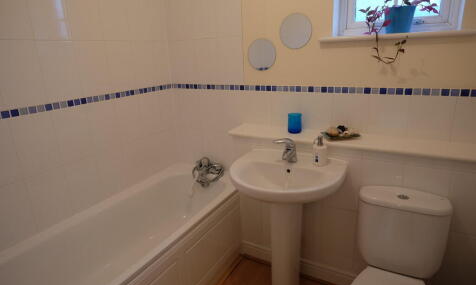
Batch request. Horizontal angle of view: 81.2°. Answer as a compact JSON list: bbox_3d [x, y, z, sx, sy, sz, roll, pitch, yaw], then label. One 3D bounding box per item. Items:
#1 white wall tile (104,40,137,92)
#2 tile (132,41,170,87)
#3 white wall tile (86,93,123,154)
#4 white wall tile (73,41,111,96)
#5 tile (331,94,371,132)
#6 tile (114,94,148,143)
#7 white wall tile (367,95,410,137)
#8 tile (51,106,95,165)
[{"bbox_3d":[-0.778,-0.502,1.840,0.010,0.320,0.200,7,20,28],"label":"white wall tile"},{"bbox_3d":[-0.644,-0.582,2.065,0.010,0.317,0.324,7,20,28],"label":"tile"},{"bbox_3d":[-0.857,-0.106,1.784,0.010,0.316,0.195,7,20,28],"label":"white wall tile"},{"bbox_3d":[-0.873,-0.446,1.673,0.010,0.317,0.198,7,20,28],"label":"white wall tile"},{"bbox_3d":[0.671,-0.173,1.665,0.200,0.231,0.010,7,20,28],"label":"tile"},{"bbox_3d":[-0.759,-0.167,1.952,0.010,0.311,0.204,7,20,28],"label":"tile"},{"bbox_3d":[0.848,-0.151,1.571,0.198,0.231,0.010,7,20,28],"label":"white wall tile"},{"bbox_3d":[-0.954,-0.046,1.617,0.010,0.312,0.198,7,20,28],"label":"tile"}]

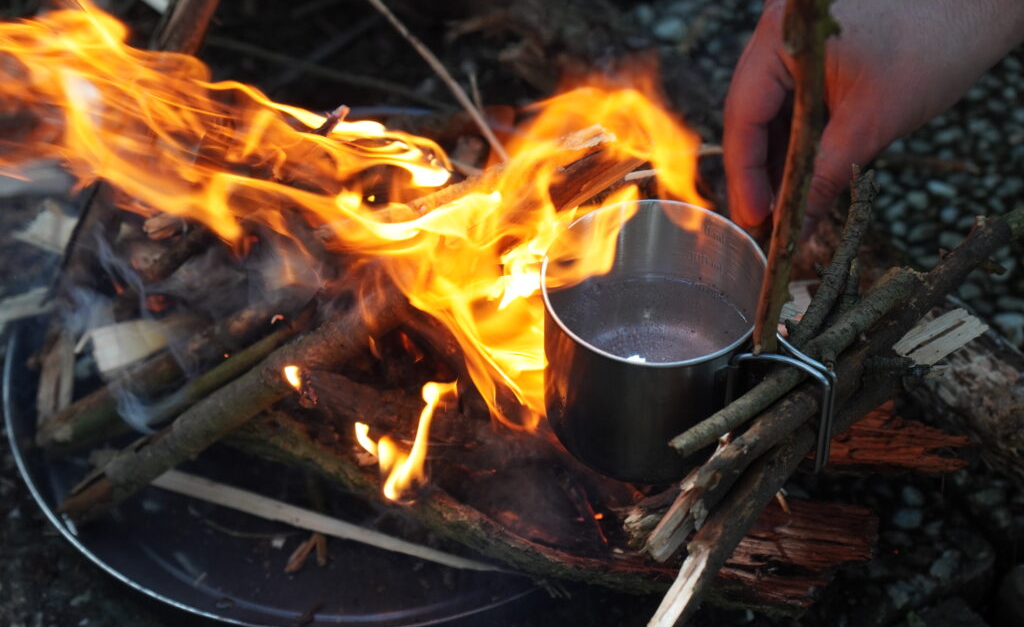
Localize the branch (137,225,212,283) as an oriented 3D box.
[{"bbox_3d":[-0.142,-0.027,1.274,0.029,0.016,0.017,-24,51,-20],"label":"branch"}]

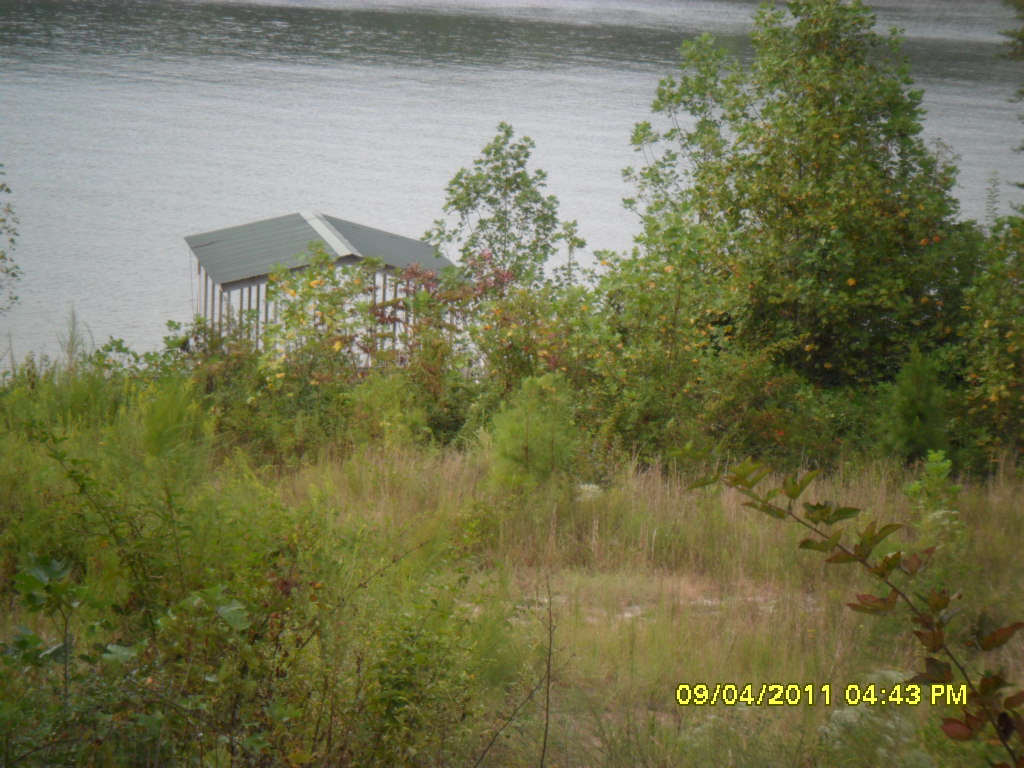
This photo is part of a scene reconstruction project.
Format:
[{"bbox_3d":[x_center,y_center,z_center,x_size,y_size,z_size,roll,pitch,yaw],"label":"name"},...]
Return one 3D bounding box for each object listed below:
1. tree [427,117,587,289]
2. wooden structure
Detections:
[{"bbox_3d":[-0.274,-2.523,88.609,3.500,6.600,3.400,3,11,0],"label":"tree"},{"bbox_3d":[-5.390,-2.654,117.282,7.500,3.700,8.250,0,11,-12],"label":"wooden structure"}]

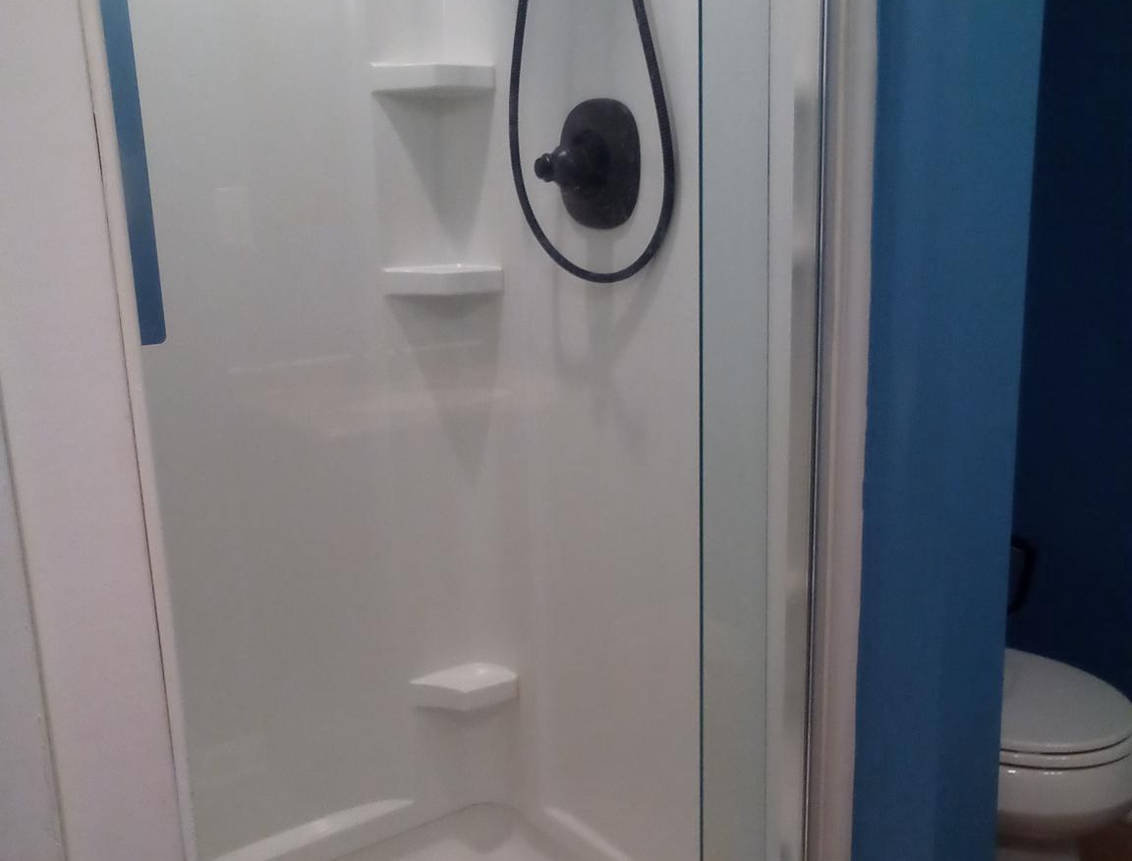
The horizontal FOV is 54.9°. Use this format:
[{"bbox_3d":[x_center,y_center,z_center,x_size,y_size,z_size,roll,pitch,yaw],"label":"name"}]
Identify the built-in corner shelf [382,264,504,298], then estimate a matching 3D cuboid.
[{"bbox_3d":[-0.200,-0.247,1.797,0.195,0.042,0.121,-1,12,3],"label":"built-in corner shelf"}]

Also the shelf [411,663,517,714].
[{"bbox_3d":[-0.182,0.463,1.959,0.189,0.043,0.121,-1,12,3],"label":"shelf"}]

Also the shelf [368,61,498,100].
[{"bbox_3d":[-0.207,-0.558,1.728,0.194,0.043,0.121,-1,12,3],"label":"shelf"}]

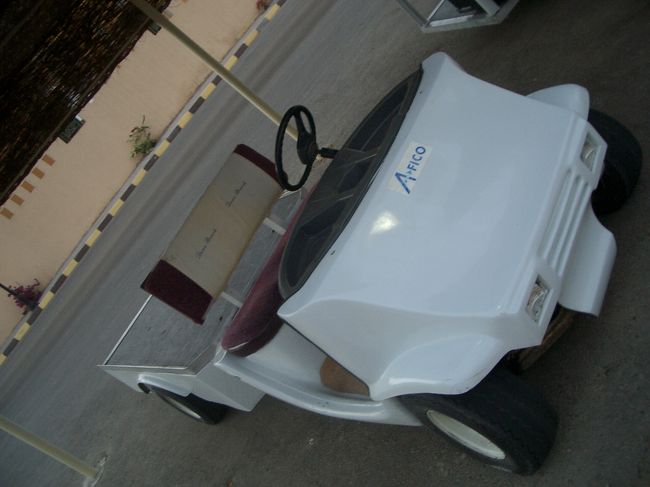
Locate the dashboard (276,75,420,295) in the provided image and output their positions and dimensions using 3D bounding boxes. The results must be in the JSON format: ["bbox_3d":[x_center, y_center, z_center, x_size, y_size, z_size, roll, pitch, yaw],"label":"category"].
[{"bbox_3d":[0.119,-0.185,2.315,0.420,0.240,1.070,-19,36,57],"label":"dashboard"}]

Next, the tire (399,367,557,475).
[{"bbox_3d":[0.468,0.508,2.001,0.205,0.455,0.460,-57,20,-18],"label":"tire"}]

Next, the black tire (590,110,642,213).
[{"bbox_3d":[0.934,-0.301,2.466,0.205,0.455,0.460,-57,20,-18],"label":"black tire"}]

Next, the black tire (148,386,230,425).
[{"bbox_3d":[-0.824,0.945,4.083,0.460,0.455,0.205,-19,36,57],"label":"black tire"}]

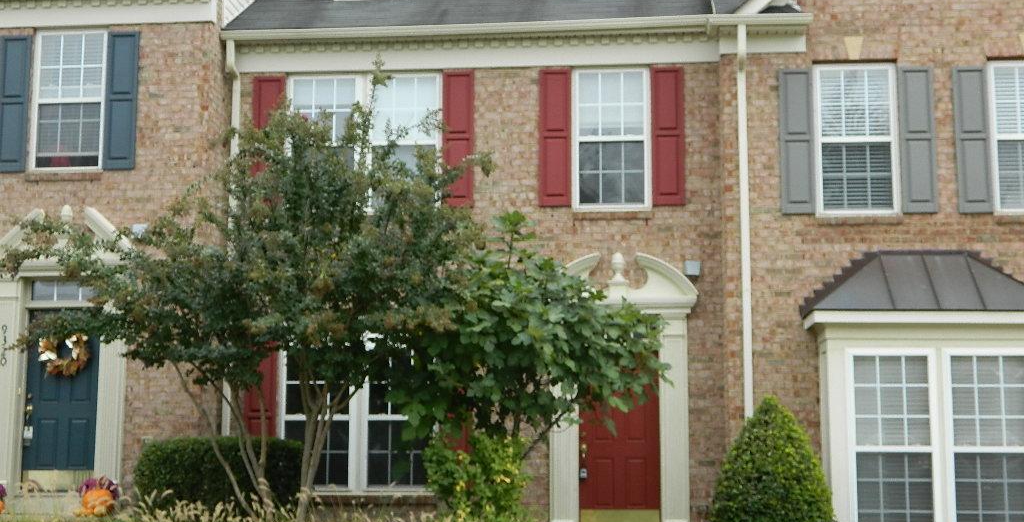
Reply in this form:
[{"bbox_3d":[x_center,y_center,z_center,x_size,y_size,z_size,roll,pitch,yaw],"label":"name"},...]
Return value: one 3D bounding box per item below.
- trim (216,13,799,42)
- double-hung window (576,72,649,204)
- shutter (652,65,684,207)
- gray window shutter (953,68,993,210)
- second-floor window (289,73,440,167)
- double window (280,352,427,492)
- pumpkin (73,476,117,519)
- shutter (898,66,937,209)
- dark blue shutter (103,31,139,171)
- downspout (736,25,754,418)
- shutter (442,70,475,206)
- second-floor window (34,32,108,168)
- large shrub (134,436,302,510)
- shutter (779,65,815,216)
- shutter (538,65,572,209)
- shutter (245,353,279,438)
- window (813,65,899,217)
[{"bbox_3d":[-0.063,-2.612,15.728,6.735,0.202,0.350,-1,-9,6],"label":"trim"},{"bbox_3d":[1.157,-1.410,16.166,0.902,1.680,0.100,-1,-8,6],"label":"double-hung window"},{"bbox_3d":[1.786,-1.426,15.864,0.372,1.607,0.040,-1,-9,6],"label":"shutter"},{"bbox_3d":[4.958,-1.301,14.953,0.366,1.611,0.040,-1,-9,6],"label":"gray window shutter"},{"bbox_3d":[-1.738,-1.394,16.455,1.840,1.686,0.100,-1,-8,6],"label":"second-floor window"},{"bbox_3d":[-1.744,1.807,15.813,1.891,1.697,0.100,-1,-9,6],"label":"double window"},{"bbox_3d":[-4.470,2.534,14.957,0.390,0.430,0.360,-1,-8,6],"label":"pumpkin"},{"bbox_3d":[4.495,-1.338,15.429,0.389,1.655,0.050,-1,-8,6],"label":"shutter"},{"bbox_3d":[-4.462,-1.829,15.850,0.372,1.629,0.040,-1,-9,6],"label":"dark blue shutter"},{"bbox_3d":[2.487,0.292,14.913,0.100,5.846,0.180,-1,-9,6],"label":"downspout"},{"bbox_3d":[-0.622,-1.440,16.314,0.384,1.639,0.050,-1,-8,6],"label":"shutter"},{"bbox_3d":[-5.147,-1.857,16.201,0.887,1.717,0.090,-1,-8,6],"label":"second-floor window"},{"bbox_3d":[-3.025,2.307,14.408,1.674,0.949,0.900,-1,-9,6],"label":"large shrub"},{"bbox_3d":[3.106,-1.305,15.148,0.365,1.618,0.040,-1,-9,6],"label":"shutter"},{"bbox_3d":[0.505,-1.433,16.199,0.390,1.657,0.050,-1,-8,6],"label":"shutter"},{"bbox_3d":[-2.887,1.790,16.061,0.401,1.721,0.050,-1,-8,6],"label":"shutter"},{"bbox_3d":[3.783,-1.344,15.295,0.891,1.692,0.120,-1,-8,6],"label":"window"}]

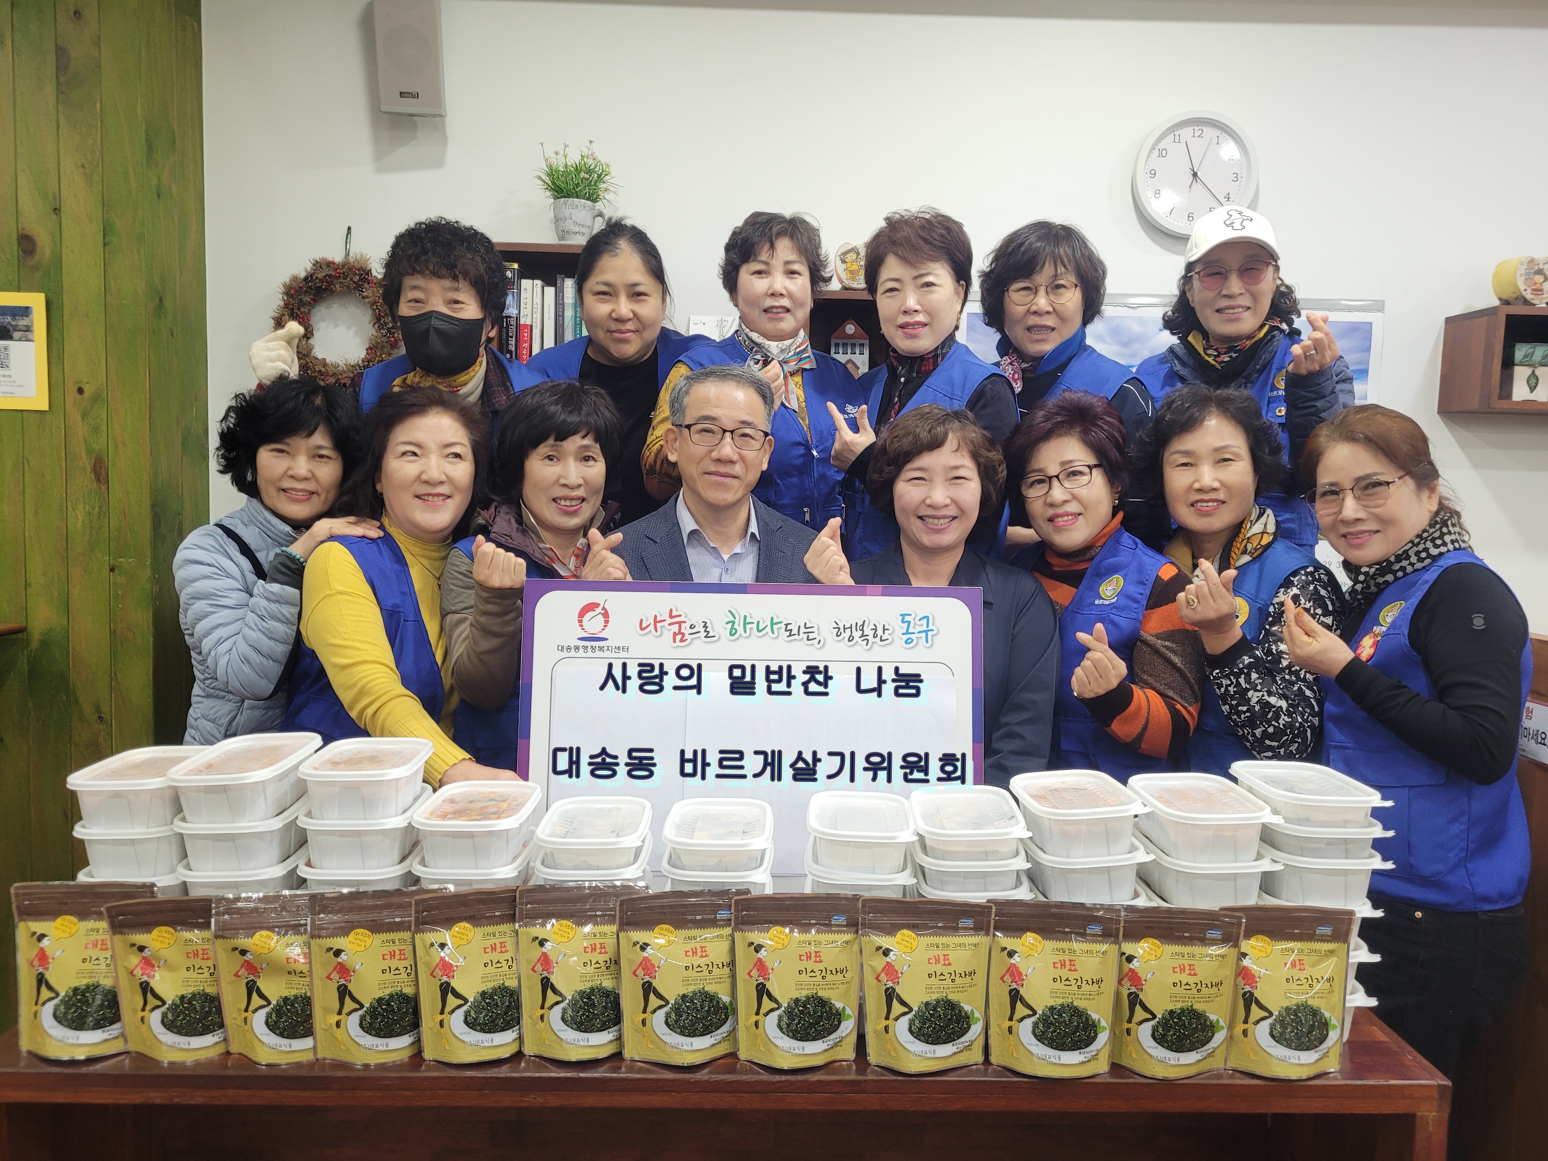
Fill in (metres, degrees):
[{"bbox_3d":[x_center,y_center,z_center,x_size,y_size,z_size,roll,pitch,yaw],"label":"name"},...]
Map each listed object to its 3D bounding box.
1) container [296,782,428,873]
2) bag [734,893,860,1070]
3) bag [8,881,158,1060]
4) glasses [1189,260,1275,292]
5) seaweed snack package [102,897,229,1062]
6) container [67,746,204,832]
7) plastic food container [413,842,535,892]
[{"bbox_3d":[-0.480,0.289,1.377,0.124,0.060,0.183,1,4,-4],"label":"container"},{"bbox_3d":[0.028,0.435,1.273,0.138,0.186,0.045,1,4,-4],"label":"bag"},{"bbox_3d":[-0.742,0.419,1.259,0.142,0.177,0.050,1,0,-6],"label":"bag"},{"bbox_3d":[0.822,-0.543,2.092,0.138,0.045,0.140,-9,3,16],"label":"glasses"},{"bbox_3d":[-0.639,0.428,1.257,0.138,0.178,0.045,0,11,-8],"label":"seaweed snack package"},{"bbox_3d":[-0.751,0.249,1.419,0.131,0.058,0.183,1,5,-2],"label":"container"},{"bbox_3d":[-0.375,0.365,1.487,0.134,0.059,0.202,1,4,-1],"label":"plastic food container"}]

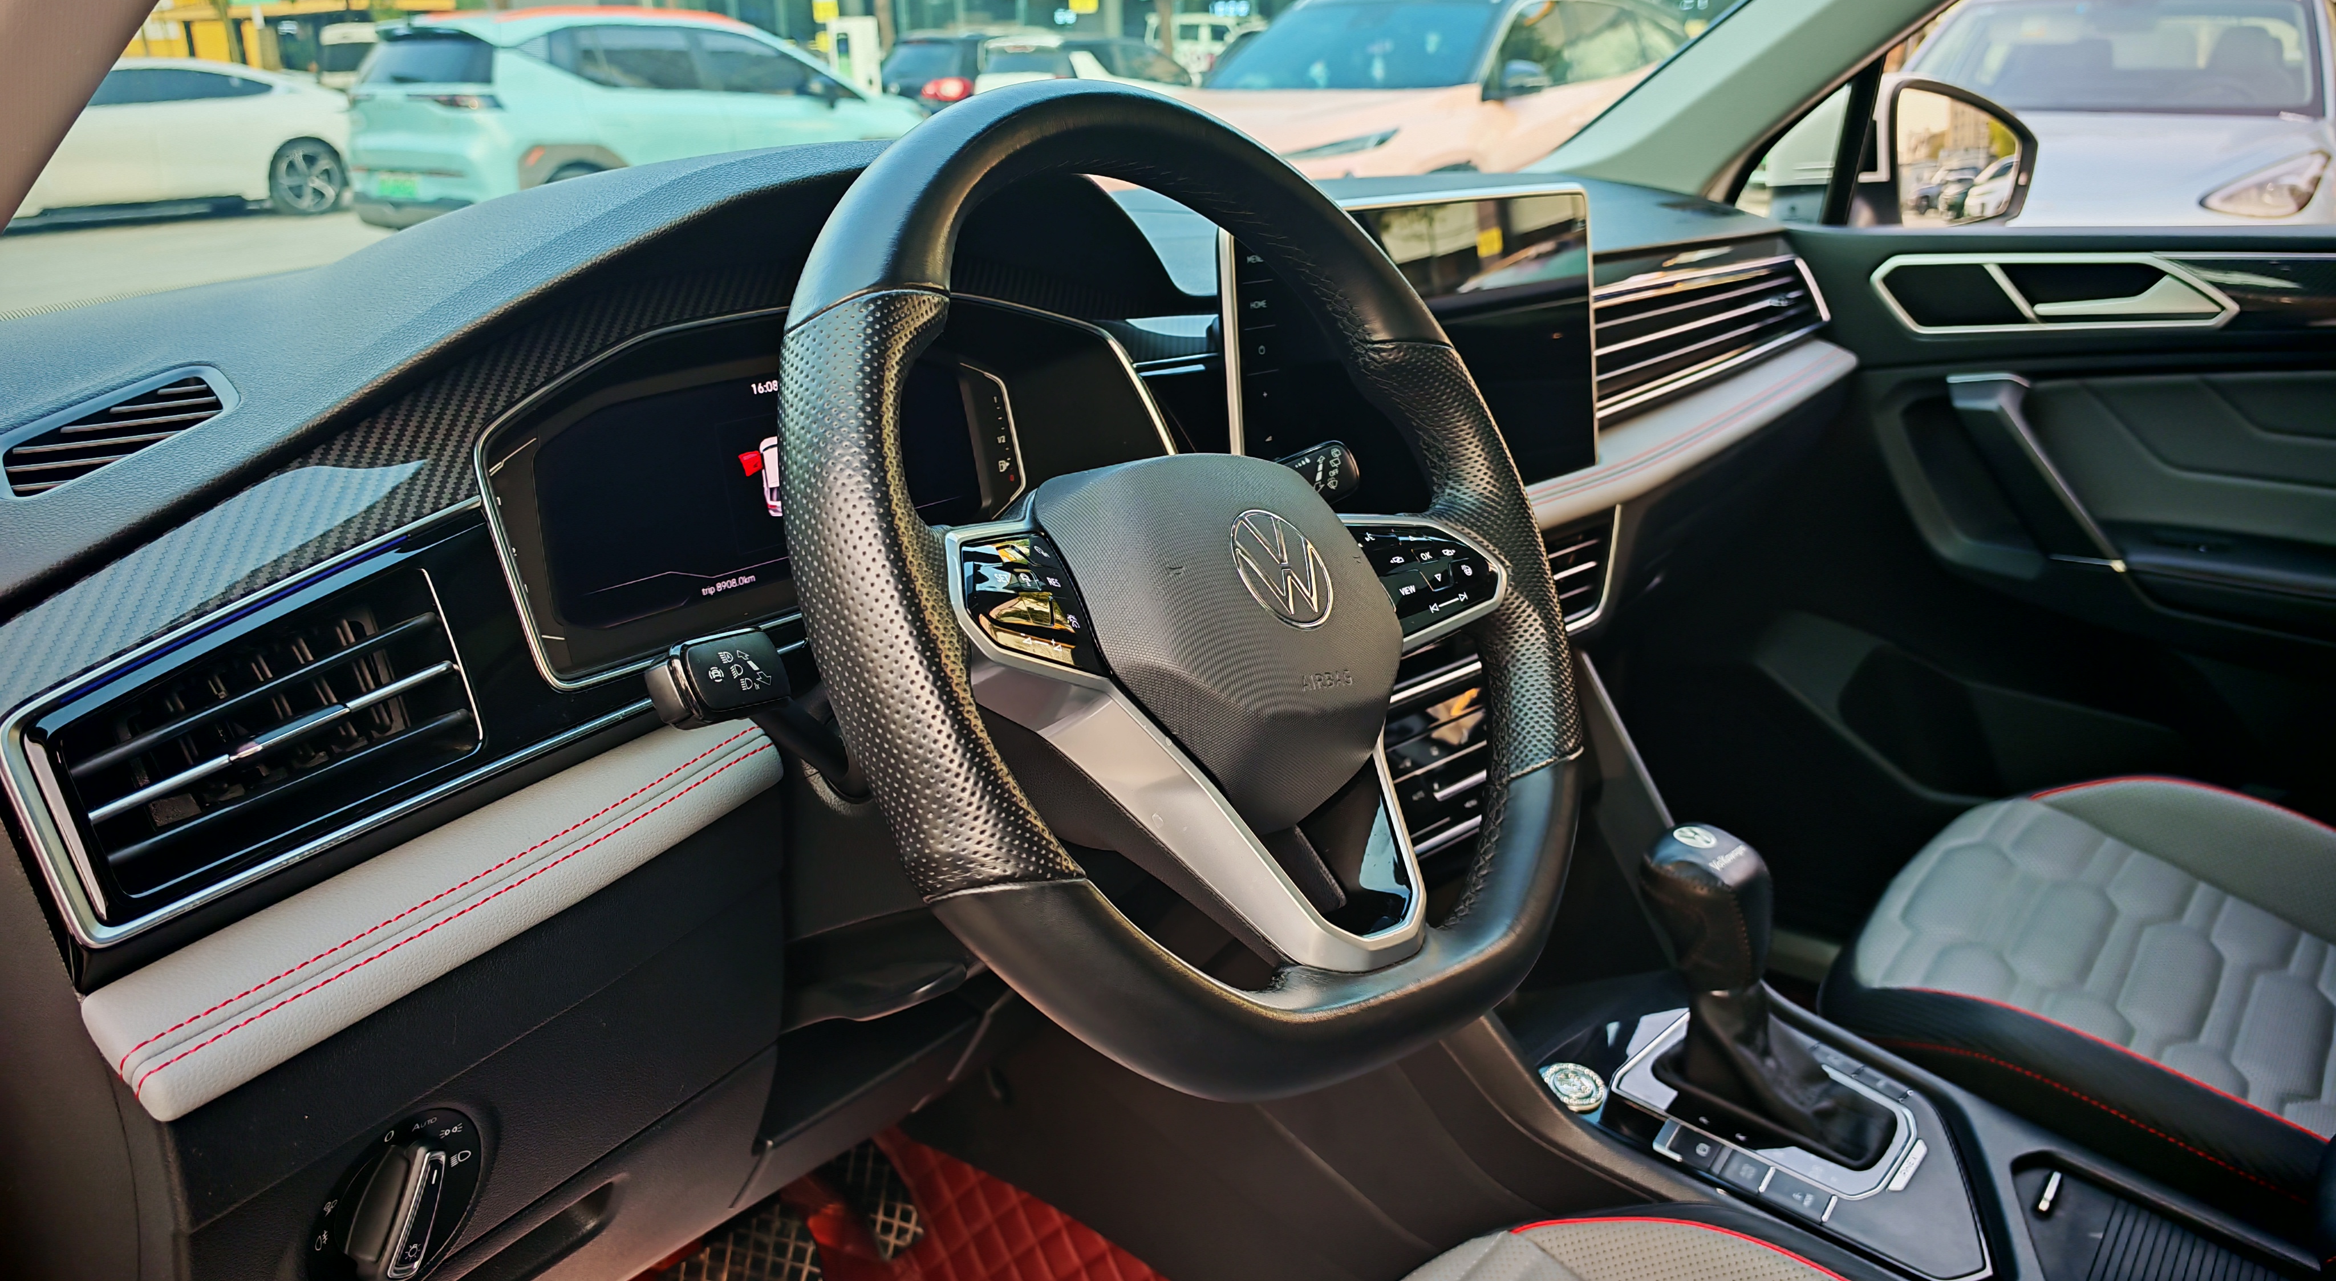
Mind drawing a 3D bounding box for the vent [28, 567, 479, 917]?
[{"bbox_3d":[-0.279,0.030,0.505,0.036,0.061,0.124,-18,9,38],"label":"vent"}]

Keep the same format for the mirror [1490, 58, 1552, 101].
[{"bbox_3d":[1.512,-2.391,6.900,0.228,0.168,0.132,15,25,35],"label":"mirror"}]

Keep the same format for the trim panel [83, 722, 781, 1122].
[{"bbox_3d":[-0.216,0.079,0.523,0.047,0.036,0.215,-3,18,39],"label":"trim panel"}]

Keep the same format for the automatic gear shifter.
[{"bbox_3d":[0.334,0.188,0.897,0.134,0.160,0.065,16,25,36],"label":"automatic gear shifter"}]

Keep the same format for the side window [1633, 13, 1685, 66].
[{"bbox_3d":[2.631,-3.212,8.650,0.081,0.233,0.609,15,25,35],"label":"side window"}]

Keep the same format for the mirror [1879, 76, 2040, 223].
[{"bbox_3d":[0.748,-0.485,1.629,0.213,0.157,0.132,-14,25,-34],"label":"mirror"}]

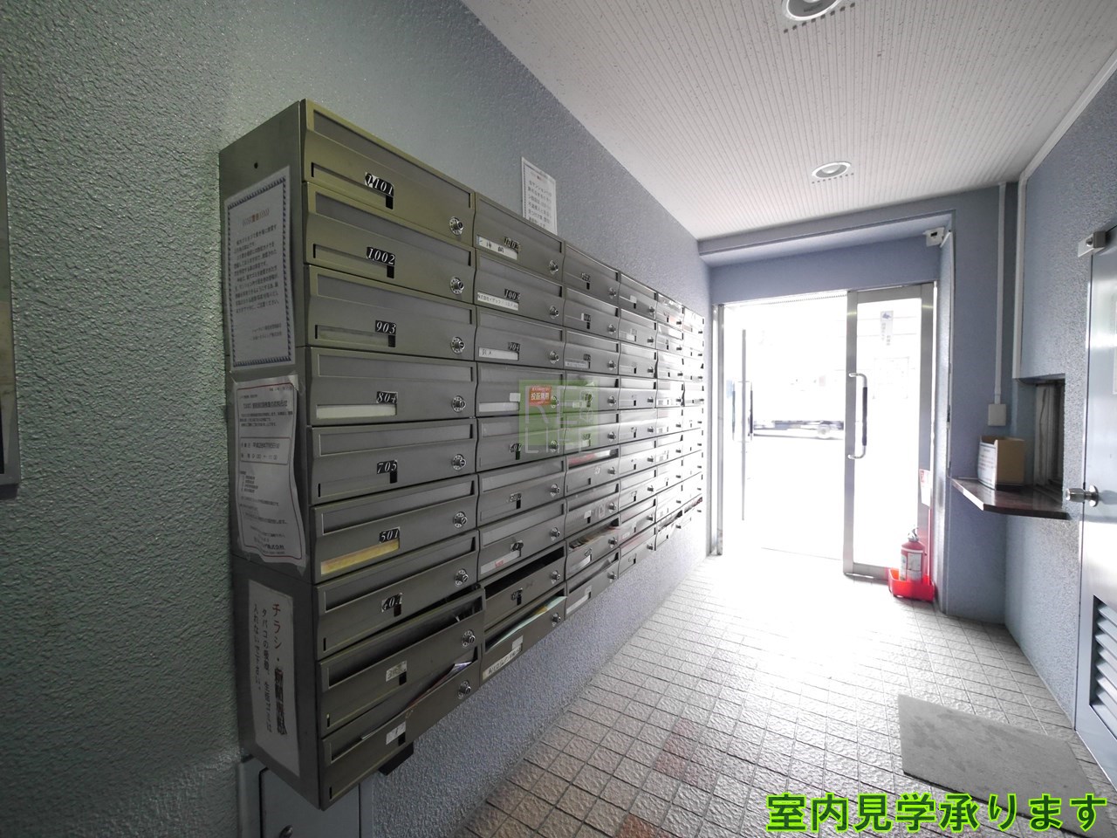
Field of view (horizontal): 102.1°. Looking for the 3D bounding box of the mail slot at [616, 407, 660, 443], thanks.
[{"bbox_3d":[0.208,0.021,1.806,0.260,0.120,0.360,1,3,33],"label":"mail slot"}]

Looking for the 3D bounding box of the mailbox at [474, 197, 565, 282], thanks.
[{"bbox_3d":[-0.188,-0.432,1.183,0.265,0.120,0.360,1,3,33],"label":"mailbox"}]

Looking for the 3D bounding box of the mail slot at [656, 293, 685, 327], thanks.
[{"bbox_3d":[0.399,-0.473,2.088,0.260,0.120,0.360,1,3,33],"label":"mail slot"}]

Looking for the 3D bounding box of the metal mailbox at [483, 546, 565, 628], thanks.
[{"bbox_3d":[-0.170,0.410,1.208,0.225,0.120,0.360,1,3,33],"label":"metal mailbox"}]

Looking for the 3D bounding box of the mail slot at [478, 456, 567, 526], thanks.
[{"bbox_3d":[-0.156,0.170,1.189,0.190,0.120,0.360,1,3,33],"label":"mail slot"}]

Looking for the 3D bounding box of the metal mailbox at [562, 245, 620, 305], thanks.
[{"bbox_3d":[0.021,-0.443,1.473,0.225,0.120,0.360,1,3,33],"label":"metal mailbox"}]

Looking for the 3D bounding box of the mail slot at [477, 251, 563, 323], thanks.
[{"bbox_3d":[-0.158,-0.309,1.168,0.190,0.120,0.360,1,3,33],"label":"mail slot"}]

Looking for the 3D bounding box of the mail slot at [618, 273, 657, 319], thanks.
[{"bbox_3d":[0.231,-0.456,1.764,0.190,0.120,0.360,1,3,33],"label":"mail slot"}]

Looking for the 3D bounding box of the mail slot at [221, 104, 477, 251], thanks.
[{"bbox_3d":[-0.387,-0.418,0.883,0.275,0.120,0.360,1,3,33],"label":"mail slot"}]

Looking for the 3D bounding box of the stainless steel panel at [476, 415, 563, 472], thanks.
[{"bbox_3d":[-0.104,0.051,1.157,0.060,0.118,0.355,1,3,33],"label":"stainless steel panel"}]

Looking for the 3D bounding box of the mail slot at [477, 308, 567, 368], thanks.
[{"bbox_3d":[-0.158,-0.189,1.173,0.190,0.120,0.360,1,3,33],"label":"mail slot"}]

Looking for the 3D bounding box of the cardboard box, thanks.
[{"bbox_3d":[2.319,0.225,2.373,0.105,0.252,0.340,1,3,33],"label":"cardboard box"}]

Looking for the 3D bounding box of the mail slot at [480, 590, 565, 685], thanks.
[{"bbox_3d":[-0.181,0.529,1.222,0.265,0.120,0.360,1,3,33],"label":"mail slot"}]

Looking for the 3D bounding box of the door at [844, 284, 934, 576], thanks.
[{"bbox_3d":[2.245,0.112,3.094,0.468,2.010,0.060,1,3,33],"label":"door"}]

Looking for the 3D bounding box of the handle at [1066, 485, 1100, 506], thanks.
[{"bbox_3d":[1.911,0.279,1.655,0.072,0.070,0.070,1,3,33],"label":"handle"}]

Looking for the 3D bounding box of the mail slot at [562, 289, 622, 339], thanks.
[{"bbox_3d":[0.008,-0.326,1.490,0.265,0.120,0.360,1,3,33],"label":"mail slot"}]

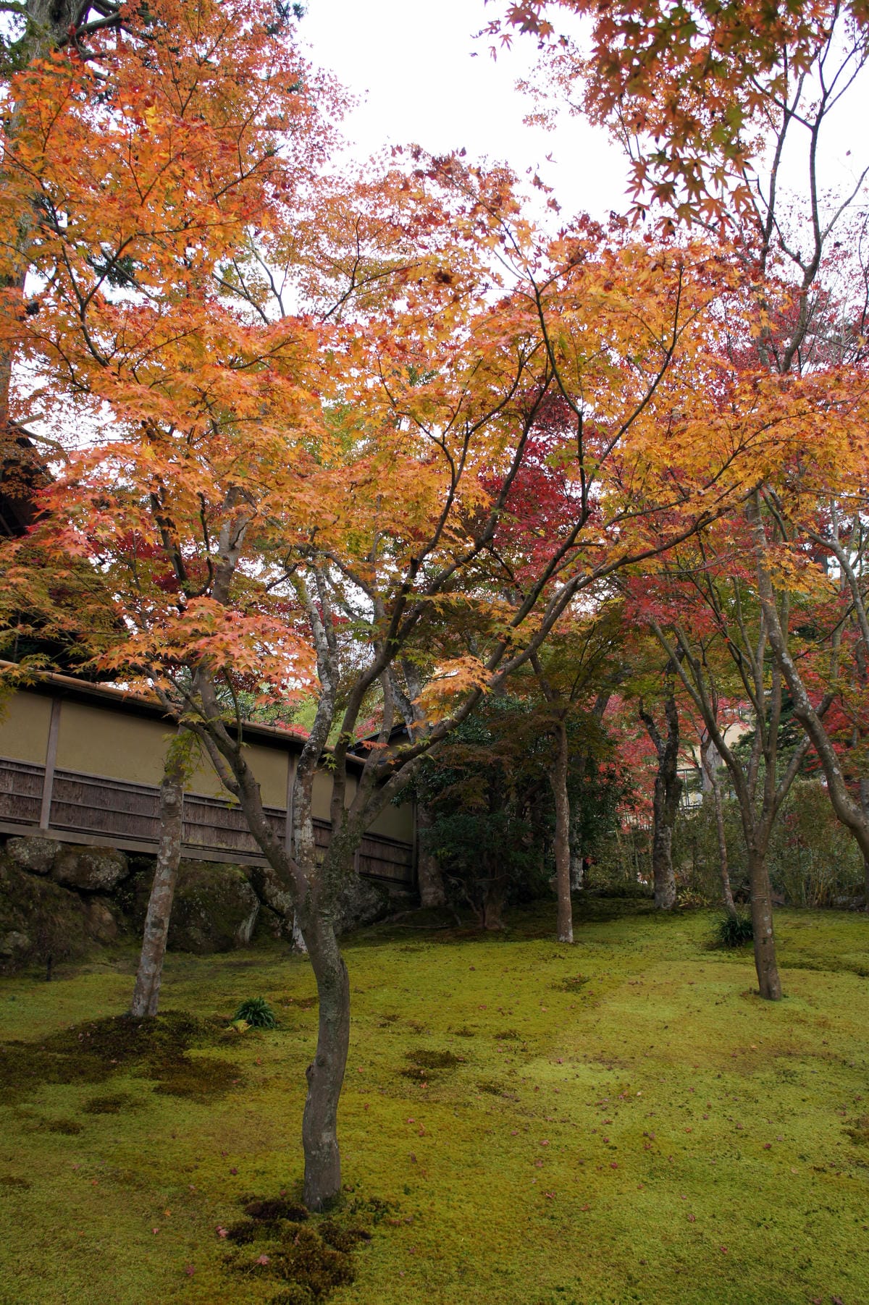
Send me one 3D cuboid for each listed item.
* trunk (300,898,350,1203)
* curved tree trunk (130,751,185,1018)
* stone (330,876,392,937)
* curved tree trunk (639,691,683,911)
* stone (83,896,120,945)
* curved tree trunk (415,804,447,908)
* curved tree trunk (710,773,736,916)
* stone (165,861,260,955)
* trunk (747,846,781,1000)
[{"bbox_3d":[-0.497,1.809,4.422,0.225,1.276,0.190,2,-15,-6],"label":"trunk"},{"bbox_3d":[-2.277,1.874,8.057,0.330,2.142,0.260,4,-15,-15],"label":"curved tree trunk"},{"bbox_3d":[-0.968,3.325,12.901,0.793,0.758,0.750,1,-15,-4],"label":"stone"},{"bbox_3d":[3.513,2.257,15.201,0.640,3.403,0.500,-3,-15,13],"label":"curved tree trunk"},{"bbox_3d":[-3.578,2.872,10.500,0.405,0.492,0.400,5,-15,-18],"label":"stone"},{"bbox_3d":[-0.064,3.164,15.345,0.496,1.600,0.420,0,-15,0],"label":"curved tree trunk"},{"bbox_3d":[4.171,2.757,14.125,0.270,2.027,0.200,-4,-15,16],"label":"curved tree trunk"},{"bbox_3d":[-2.567,2.945,11.302,1.095,1.017,0.900,3,-15,-12],"label":"stone"},{"bbox_3d":[2.843,2.322,8.436,0.230,1.288,0.220,-5,-15,17],"label":"trunk"}]

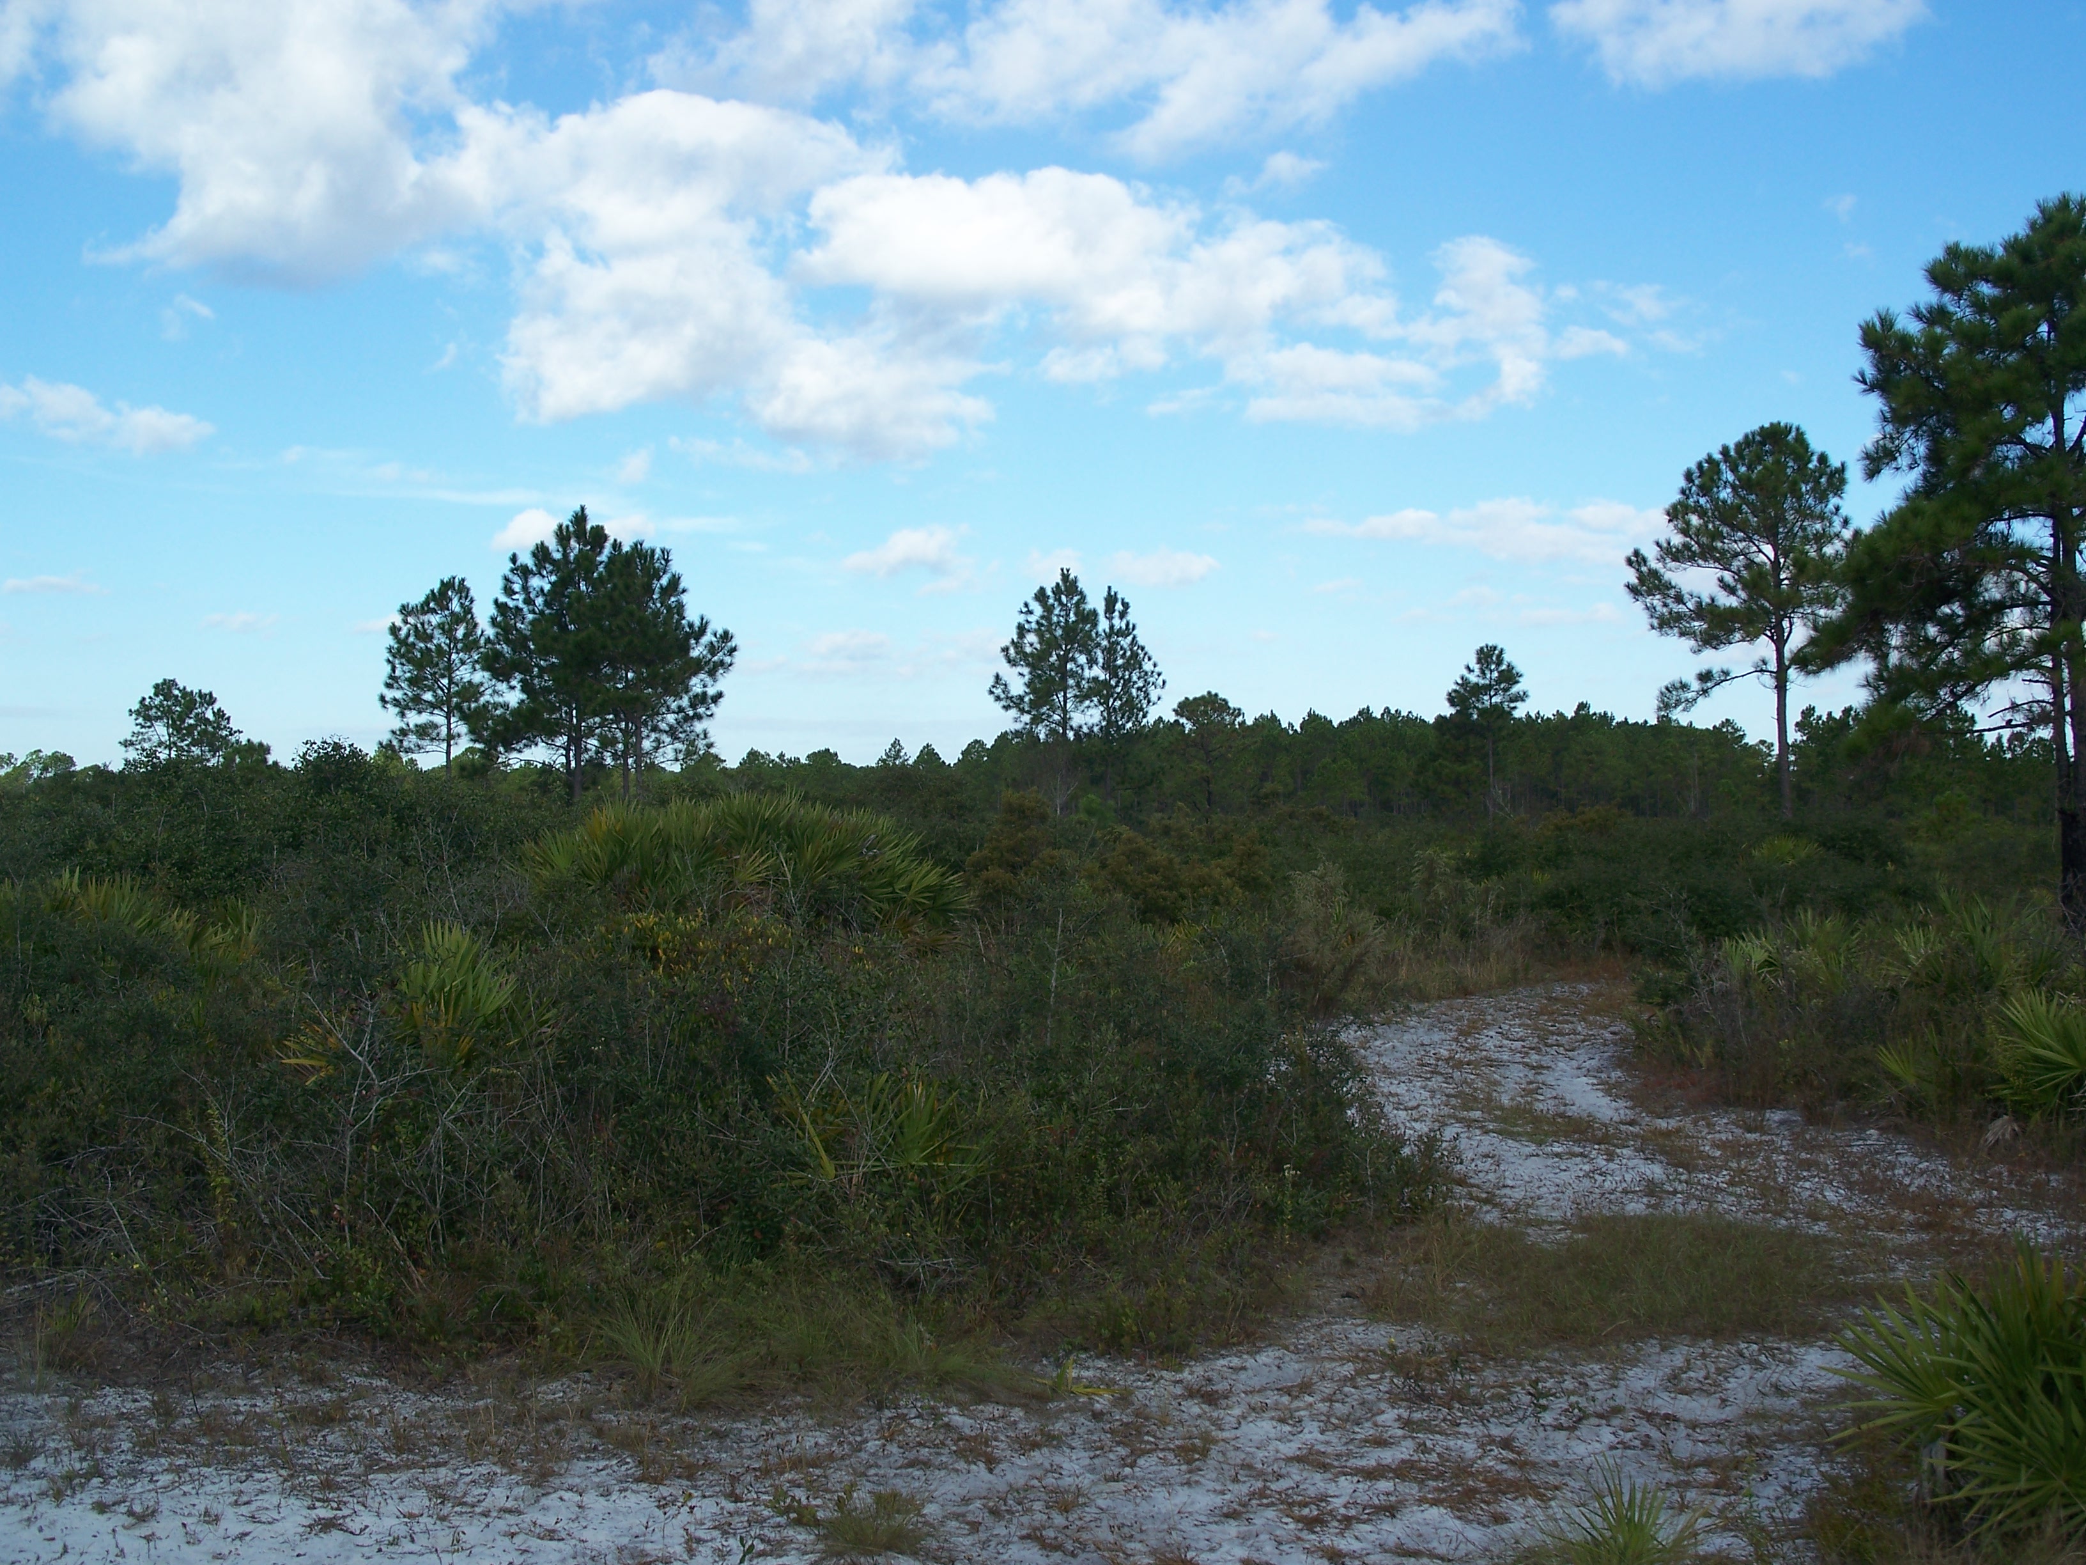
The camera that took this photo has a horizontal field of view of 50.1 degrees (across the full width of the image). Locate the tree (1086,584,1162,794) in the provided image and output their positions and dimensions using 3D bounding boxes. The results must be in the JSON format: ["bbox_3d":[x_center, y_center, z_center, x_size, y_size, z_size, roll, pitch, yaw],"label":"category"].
[{"bbox_3d":[2.850,-2.386,78.000,2.790,8.970,2.790,0,0,0],"label":"tree"}]

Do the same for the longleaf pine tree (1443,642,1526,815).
[{"bbox_3d":[16.867,-1.549,85.000,3.110,7.400,3.110,0,0,0],"label":"longleaf pine tree"}]

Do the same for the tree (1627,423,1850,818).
[{"bbox_3d":[15.623,-3.087,50.000,5.040,9.940,5.040,0,0,0],"label":"tree"}]

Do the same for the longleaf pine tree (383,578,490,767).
[{"bbox_3d":[-19.550,-2.328,72.000,3.680,8.760,3.680,0,0,0],"label":"longleaf pine tree"}]

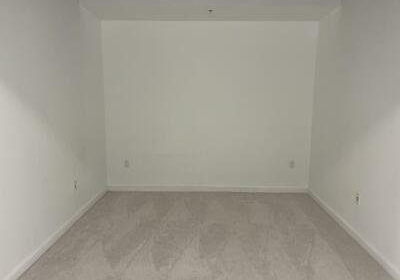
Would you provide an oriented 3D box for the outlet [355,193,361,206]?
[{"bbox_3d":[1.575,0.596,3.009,0.010,0.116,0.072,1,8,1],"label":"outlet"}]

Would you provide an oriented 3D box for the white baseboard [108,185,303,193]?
[{"bbox_3d":[0.107,0.722,4.490,2.993,0.103,0.018,1,8,1],"label":"white baseboard"}]

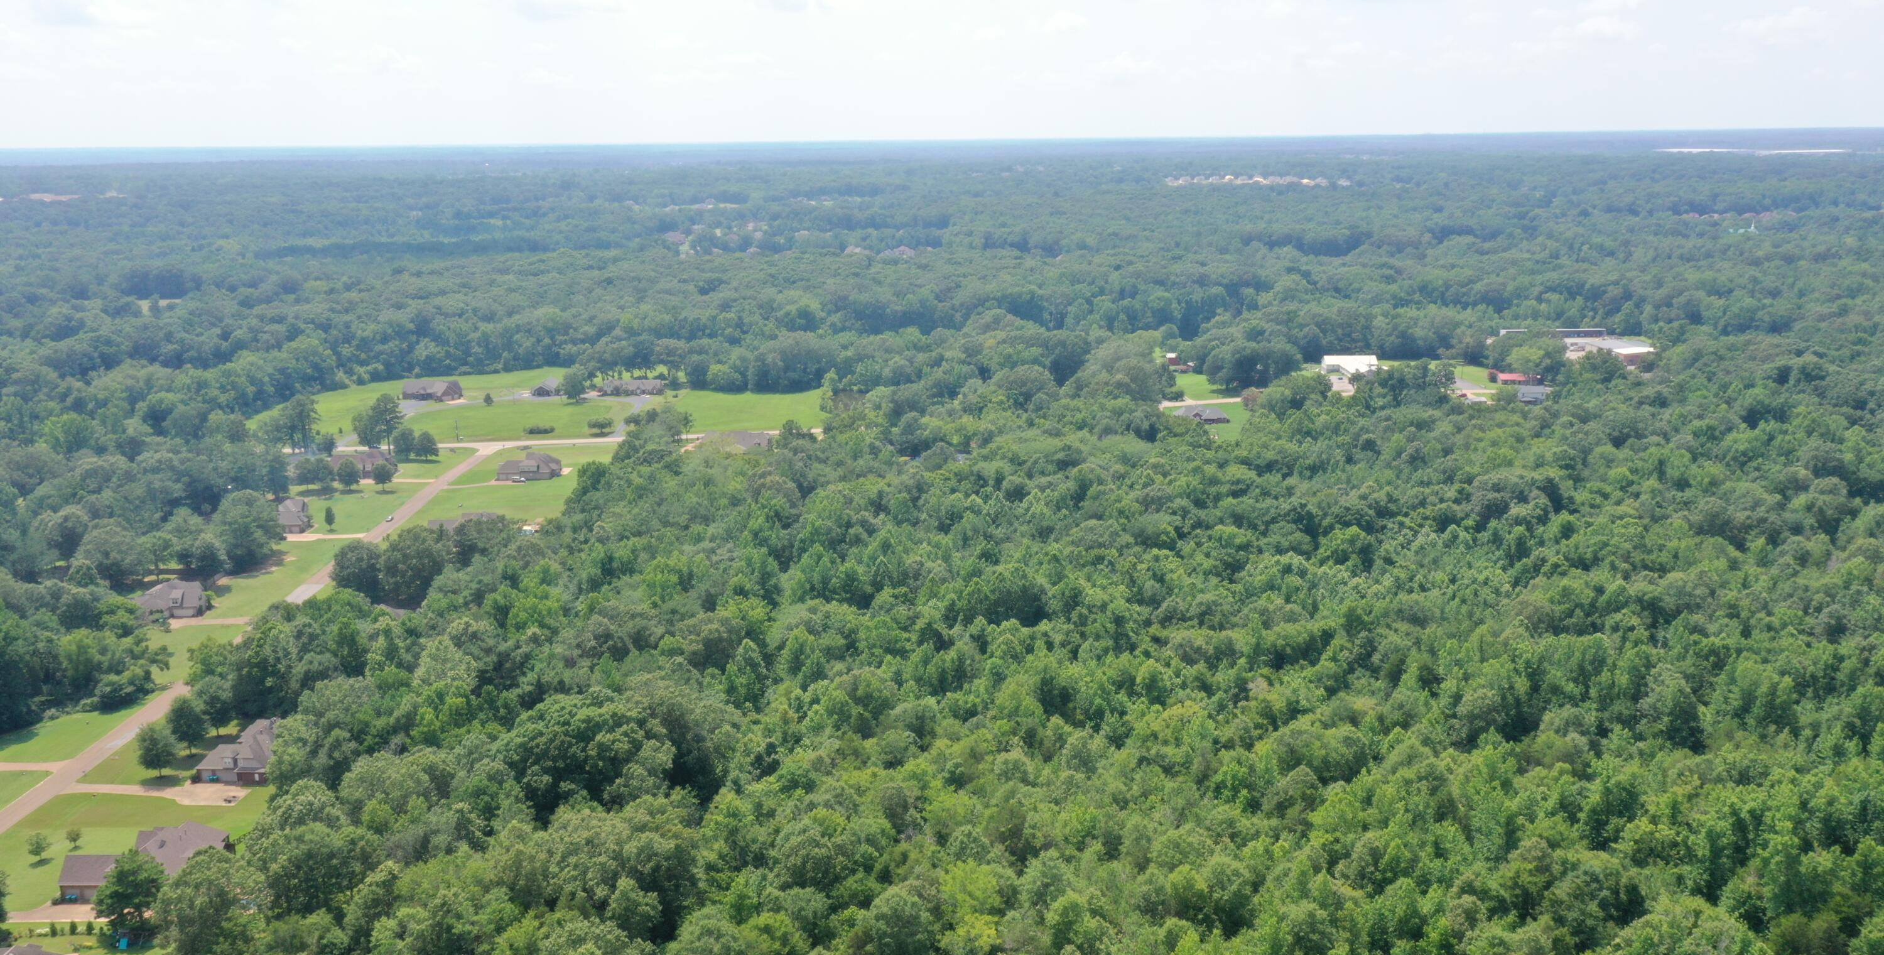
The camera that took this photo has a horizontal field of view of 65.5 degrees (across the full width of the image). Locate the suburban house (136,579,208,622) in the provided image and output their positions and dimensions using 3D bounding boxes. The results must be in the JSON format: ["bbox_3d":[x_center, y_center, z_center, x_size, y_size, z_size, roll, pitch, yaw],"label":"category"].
[{"bbox_3d":[-207.932,32.117,393.831,22.500,7.600,17.000,-1,13,0],"label":"suburban house"}]

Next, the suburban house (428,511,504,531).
[{"bbox_3d":[-149.186,15.128,462.773,24.000,7.800,19.000,-1,13,0],"label":"suburban house"}]

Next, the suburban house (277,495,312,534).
[{"bbox_3d":[-212.083,12.248,478.018,16.200,7.800,19.000,-1,13,0],"label":"suburban house"}]

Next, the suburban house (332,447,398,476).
[{"bbox_3d":[-218.682,-5.551,553.961,28.000,7.800,19.000,-1,13,0],"label":"suburban house"}]

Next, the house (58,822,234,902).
[{"bbox_3d":[-135.837,64.629,251.802,22.300,7.800,20.000,-1,13,0],"label":"house"}]

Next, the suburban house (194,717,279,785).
[{"bbox_3d":[-137.688,54.197,295.782,18.000,8.000,21.000,-1,13,0],"label":"suburban house"}]

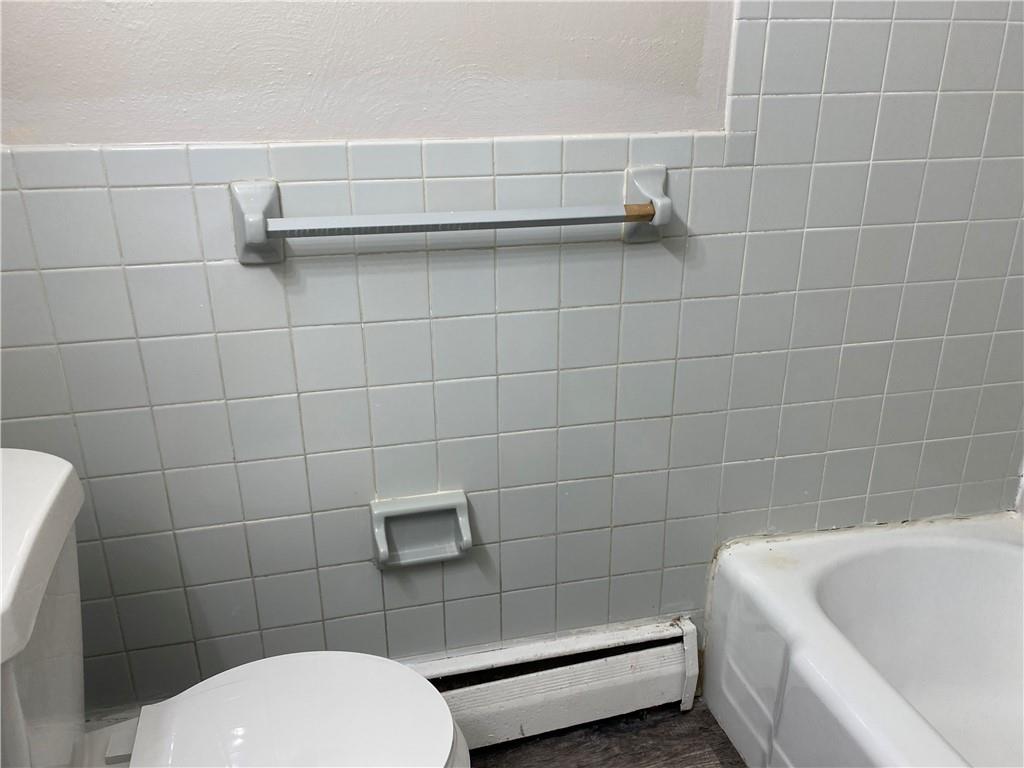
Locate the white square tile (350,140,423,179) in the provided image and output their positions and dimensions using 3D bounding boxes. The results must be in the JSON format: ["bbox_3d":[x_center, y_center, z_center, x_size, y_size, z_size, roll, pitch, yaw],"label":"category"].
[{"bbox_3d":[-0.187,-0.332,1.138,0.108,0.055,0.010,-5,22,-12],"label":"white square tile"}]

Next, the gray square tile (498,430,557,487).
[{"bbox_3d":[0.027,0.131,1.370,0.108,0.108,0.010,-5,21,-12],"label":"gray square tile"}]

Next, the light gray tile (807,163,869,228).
[{"bbox_3d":[0.560,-0.324,1.326,0.108,0.108,0.010,-5,22,-12],"label":"light gray tile"}]

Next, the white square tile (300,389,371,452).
[{"bbox_3d":[-0.290,0.061,1.265,0.108,0.108,0.008,-5,22,-12],"label":"white square tile"}]

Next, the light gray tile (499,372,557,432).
[{"bbox_3d":[0.029,0.031,1.329,0.108,0.108,0.010,-5,22,-12],"label":"light gray tile"}]

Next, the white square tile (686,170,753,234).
[{"bbox_3d":[0.346,-0.305,1.282,0.108,0.108,0.009,-5,22,-12],"label":"white square tile"}]

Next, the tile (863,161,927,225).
[{"bbox_3d":[0.667,-0.335,1.348,0.108,0.108,0.010,-5,22,-12],"label":"tile"}]

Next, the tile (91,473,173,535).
[{"bbox_3d":[-0.610,0.192,1.237,0.108,0.108,0.008,-5,22,-12],"label":"tile"}]

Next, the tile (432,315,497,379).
[{"bbox_3d":[-0.078,-0.061,1.271,0.108,0.108,0.010,-5,22,-12],"label":"tile"}]

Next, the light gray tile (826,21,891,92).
[{"bbox_3d":[0.556,-0.526,1.244,0.108,0.108,0.010,-5,22,-12],"label":"light gray tile"}]

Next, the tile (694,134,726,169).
[{"bbox_3d":[0.318,-0.377,1.247,0.053,0.054,0.010,-5,21,-12],"label":"tile"}]

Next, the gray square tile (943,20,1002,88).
[{"bbox_3d":[0.769,-0.546,1.288,0.108,0.108,0.010,-5,22,-12],"label":"gray square tile"}]

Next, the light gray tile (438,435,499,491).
[{"bbox_3d":[-0.076,0.140,1.351,0.108,0.108,0.010,-5,22,-12],"label":"light gray tile"}]

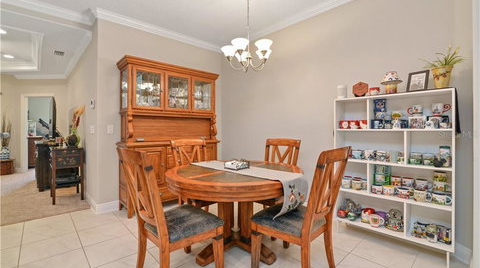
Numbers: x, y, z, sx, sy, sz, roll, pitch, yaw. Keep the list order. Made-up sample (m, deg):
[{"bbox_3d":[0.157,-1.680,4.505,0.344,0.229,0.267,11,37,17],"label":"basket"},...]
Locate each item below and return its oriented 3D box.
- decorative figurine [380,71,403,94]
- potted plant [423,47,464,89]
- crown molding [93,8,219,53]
[{"bbox_3d":[1.520,-0.508,2.132,0.183,0.235,0.183,0,1,-43],"label":"decorative figurine"},{"bbox_3d":[1.783,-0.570,1.867,0.240,0.365,0.260,0,1,-43],"label":"potted plant"},{"bbox_3d":[-1.183,-1.696,3.675,2.280,0.110,0.100,0,1,-43],"label":"crown molding"}]

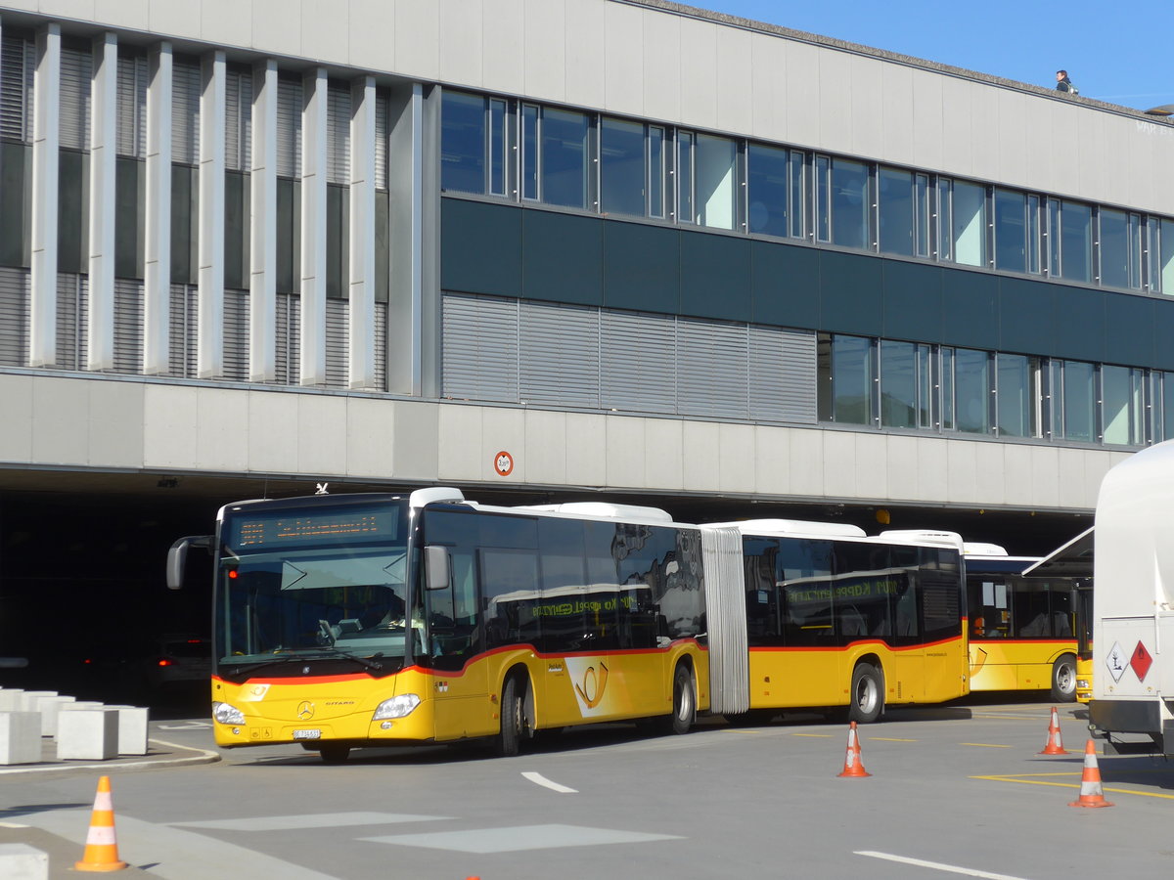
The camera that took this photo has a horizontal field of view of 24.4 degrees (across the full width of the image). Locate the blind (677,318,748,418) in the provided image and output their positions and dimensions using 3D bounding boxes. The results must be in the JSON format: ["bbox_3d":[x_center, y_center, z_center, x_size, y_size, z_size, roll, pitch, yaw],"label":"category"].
[{"bbox_3d":[2.277,-1.254,48.953,0.080,1.683,1.895,-4,-5,44],"label":"blind"}]

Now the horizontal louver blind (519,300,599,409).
[{"bbox_3d":[-0.452,-1.415,45.508,1.836,1.688,0.100,4,-5,-44],"label":"horizontal louver blind"}]

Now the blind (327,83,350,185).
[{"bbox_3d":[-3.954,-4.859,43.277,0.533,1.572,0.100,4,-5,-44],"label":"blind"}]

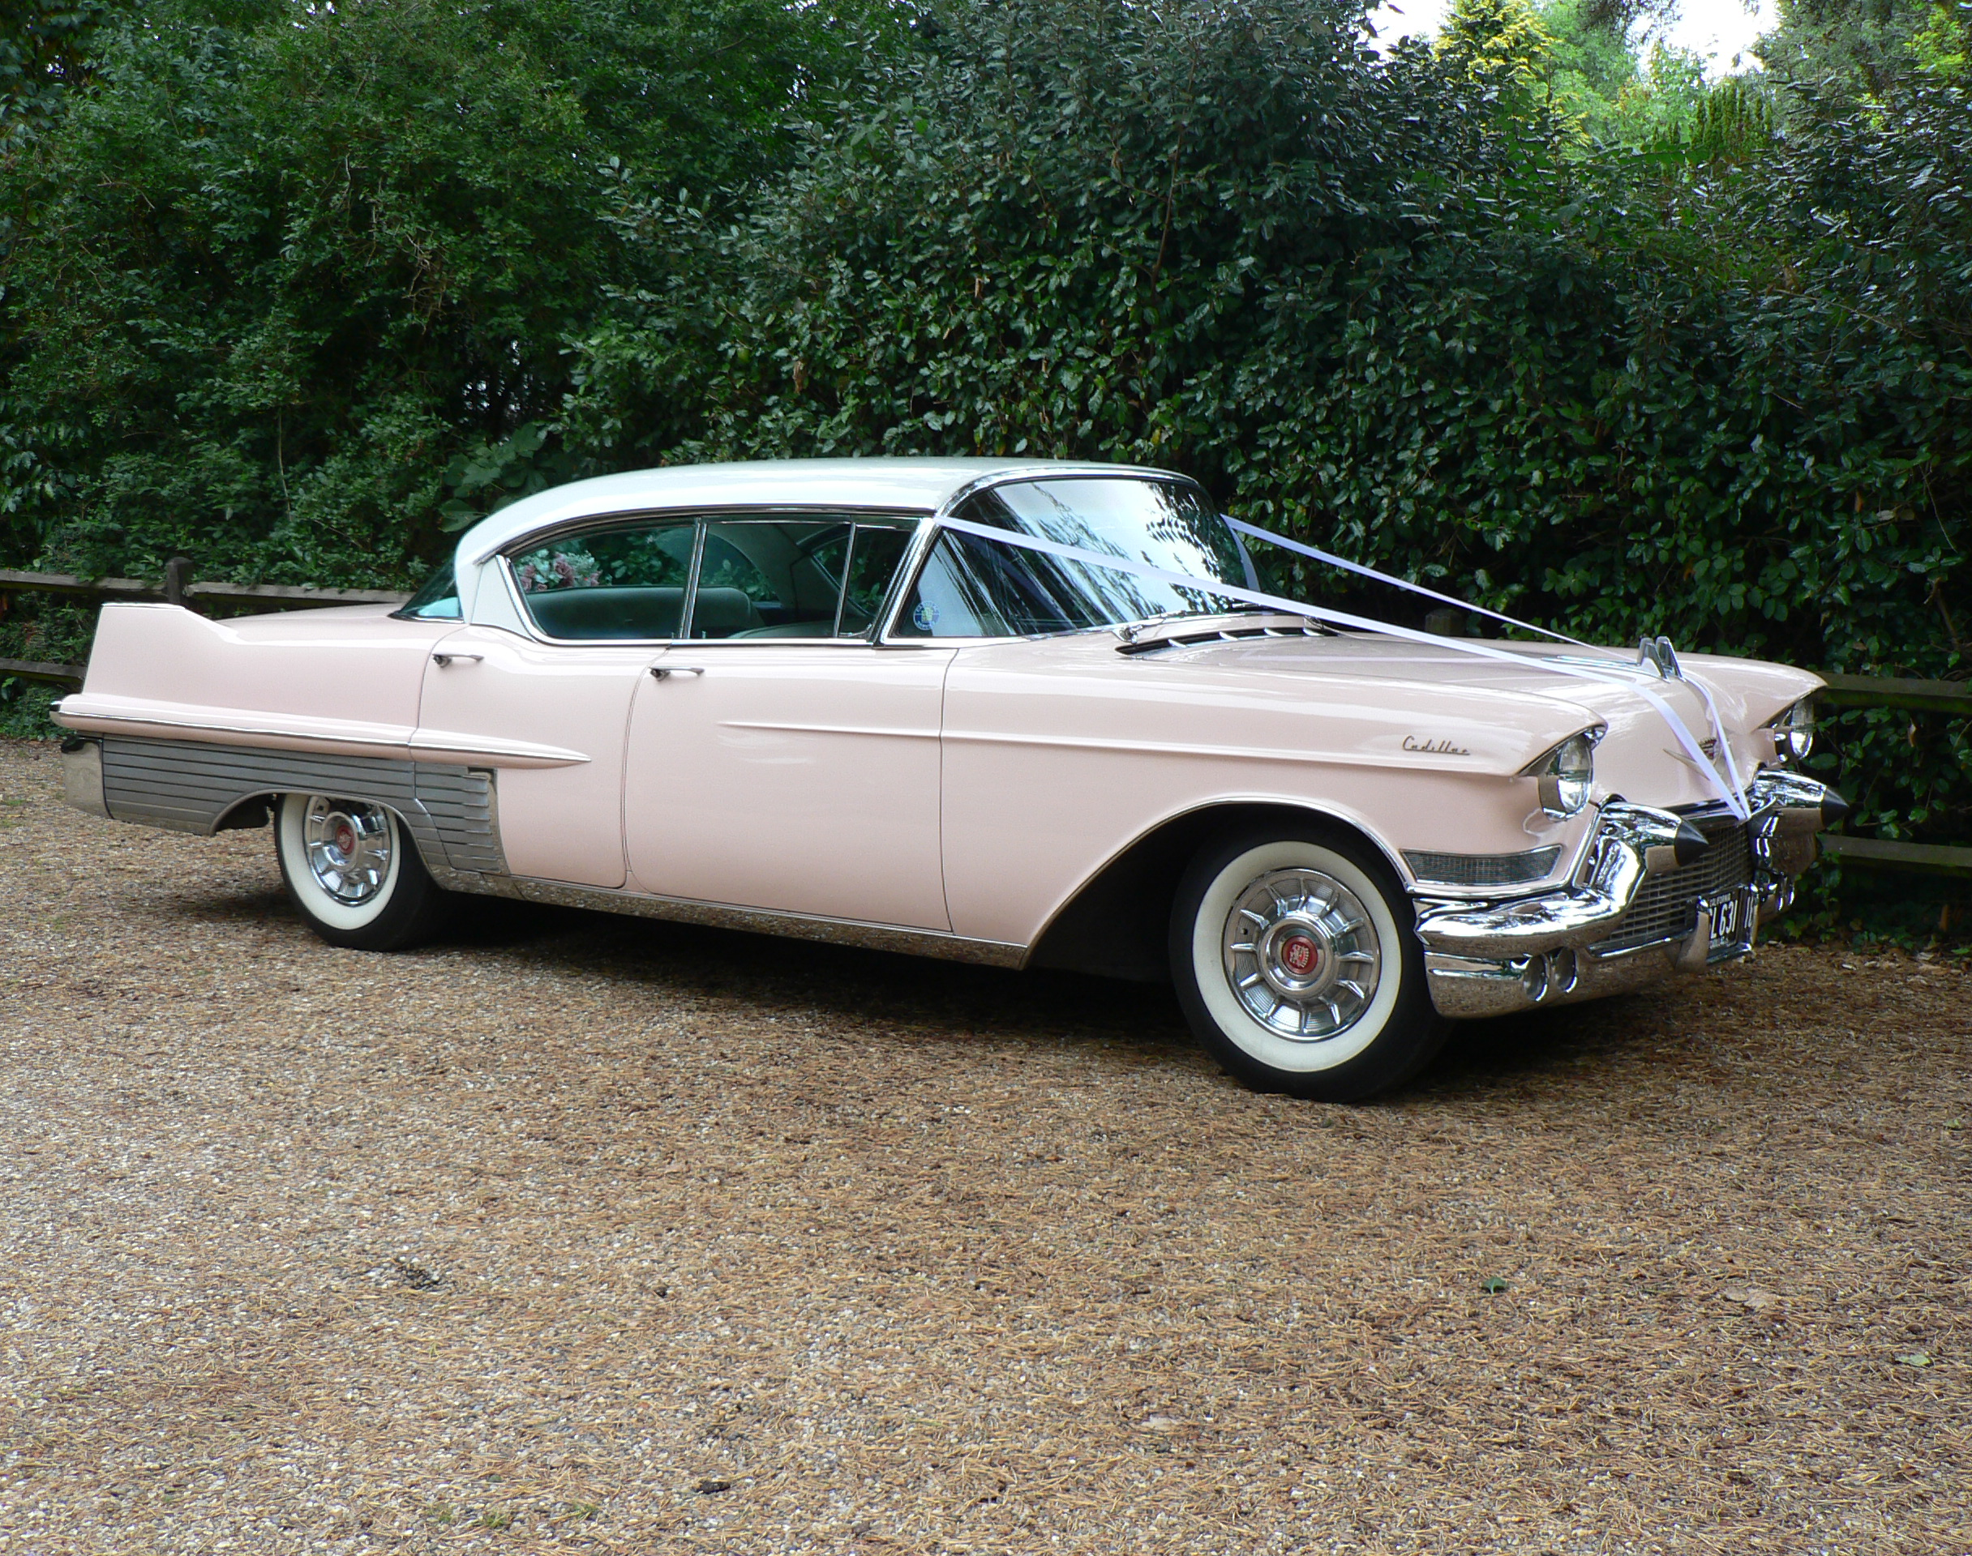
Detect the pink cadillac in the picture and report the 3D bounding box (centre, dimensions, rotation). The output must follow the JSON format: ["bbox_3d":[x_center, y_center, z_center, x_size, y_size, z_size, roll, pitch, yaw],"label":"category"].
[{"bbox_3d":[-0.341,-0.188,7.876,5.680,1.510,2.030,5,8,35],"label":"pink cadillac"}]

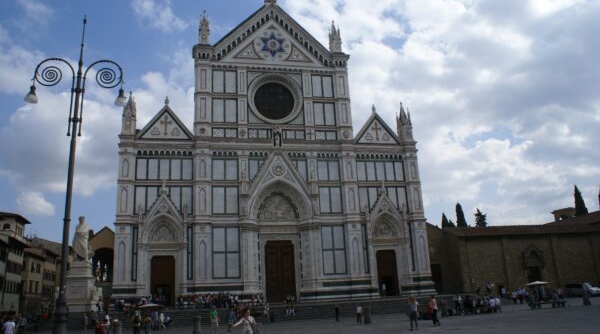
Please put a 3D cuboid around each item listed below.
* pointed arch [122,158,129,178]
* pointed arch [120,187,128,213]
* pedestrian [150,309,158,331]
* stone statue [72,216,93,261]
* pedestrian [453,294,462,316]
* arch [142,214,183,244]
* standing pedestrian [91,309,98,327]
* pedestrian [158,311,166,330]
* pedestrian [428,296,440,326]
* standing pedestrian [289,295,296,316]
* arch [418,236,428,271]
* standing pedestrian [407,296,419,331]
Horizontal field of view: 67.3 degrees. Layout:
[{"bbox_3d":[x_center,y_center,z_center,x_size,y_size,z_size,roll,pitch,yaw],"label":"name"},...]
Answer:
[{"bbox_3d":[-22.187,0.153,57.540,0.754,2.585,0.150,1,-16,-12],"label":"pointed arch"},{"bbox_3d":[-21.925,4.102,56.446,0.774,3.280,0.150,1,-16,-12],"label":"pointed arch"},{"bbox_3d":[-11.383,11.963,35.310,0.580,1.750,0.420,1,-16,-12],"label":"pedestrian"},{"bbox_3d":[-23.480,7.783,48.655,1.850,4.855,1.500,1,-16,-12],"label":"stone statue"},{"bbox_3d":[12.239,10.765,35.023,0.550,1.651,0.450,-6,-16,11],"label":"pedestrian"},{"bbox_3d":[-15.877,7.235,52.326,4.515,3.526,1.000,1,-17,-12],"label":"arch"},{"bbox_3d":[-20.390,14.964,44.720,0.550,1.632,0.420,1,-16,-12],"label":"standing pedestrian"},{"bbox_3d":[-13.339,14.790,43.724,0.600,1.658,0.550,0,-16,-11],"label":"pedestrian"},{"bbox_3d":[7.528,8.041,25.226,0.550,1.677,0.500,-4,-16,5],"label":"pedestrian"},{"bbox_3d":[-0.765,13.754,44.758,0.600,1.950,0.450,1,-16,-12],"label":"standing pedestrian"},{"bbox_3d":[15.853,11.104,57.856,0.970,4.500,0.300,1,-16,-12],"label":"arch"},{"bbox_3d":[5.548,7.191,22.227,0.560,1.683,0.420,-5,-16,8],"label":"standing pedestrian"}]

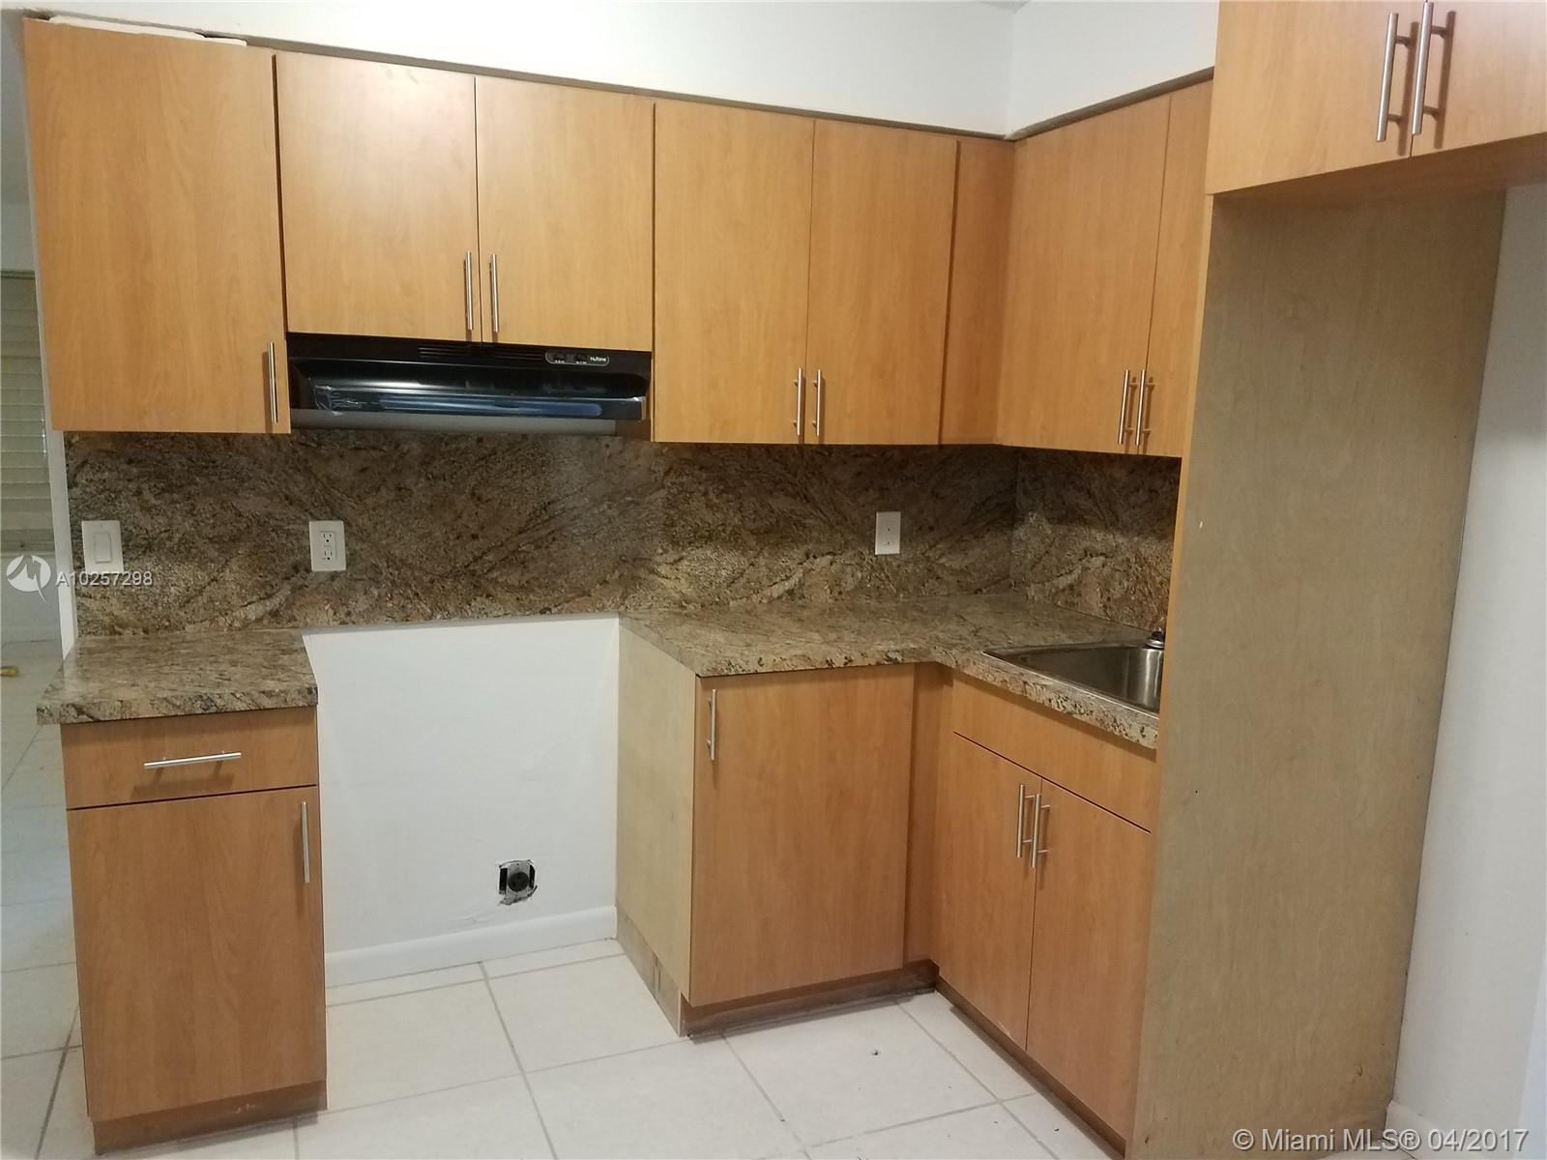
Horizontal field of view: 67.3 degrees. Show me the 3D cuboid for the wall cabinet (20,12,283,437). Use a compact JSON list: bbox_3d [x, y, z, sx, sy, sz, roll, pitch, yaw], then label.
[{"bbox_3d":[-1.242,-0.684,2.403,0.423,0.749,0.321,-2,9,-23],"label":"wall cabinet"}]

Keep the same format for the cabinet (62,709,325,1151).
[{"bbox_3d":[-1.194,0.633,2.472,0.415,0.875,0.622,-2,9,-23],"label":"cabinet"}]

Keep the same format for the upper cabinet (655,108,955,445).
[{"bbox_3d":[0.020,-0.731,2.929,0.770,0.749,0.332,-2,9,-23],"label":"upper cabinet"}]

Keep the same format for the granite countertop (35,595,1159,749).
[{"bbox_3d":[-0.125,0.204,2.437,2.452,0.038,1.390,-2,9,-23],"label":"granite countertop"}]

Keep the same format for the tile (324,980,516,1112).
[{"bbox_3d":[-0.847,1.061,2.660,0.463,0.010,0.463,-2,9,-23],"label":"tile"}]

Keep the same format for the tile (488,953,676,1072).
[{"bbox_3d":[-0.432,1.045,2.835,0.440,0.010,0.463,-2,9,-23],"label":"tile"}]

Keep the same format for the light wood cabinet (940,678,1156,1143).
[{"bbox_3d":[0.832,0.673,2.554,0.631,0.875,0.710,-2,9,-23],"label":"light wood cabinet"}]

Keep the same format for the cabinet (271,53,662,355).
[{"bbox_3d":[-0.687,-0.805,2.614,0.771,0.544,0.332,-2,9,-23],"label":"cabinet"}]

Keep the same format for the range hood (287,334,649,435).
[{"bbox_3d":[-0.673,-0.451,2.613,0.763,0.155,0.450,-2,9,-23],"label":"range hood"}]

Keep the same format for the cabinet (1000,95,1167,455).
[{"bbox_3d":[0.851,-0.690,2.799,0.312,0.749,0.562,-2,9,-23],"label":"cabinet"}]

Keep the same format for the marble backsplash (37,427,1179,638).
[{"bbox_3d":[-0.395,-0.144,3.018,2.475,0.462,0.020,-2,9,-23],"label":"marble backsplash"}]

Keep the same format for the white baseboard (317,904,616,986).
[{"bbox_3d":[-0.777,0.953,3.036,0.769,0.095,0.015,-2,9,-23],"label":"white baseboard"}]

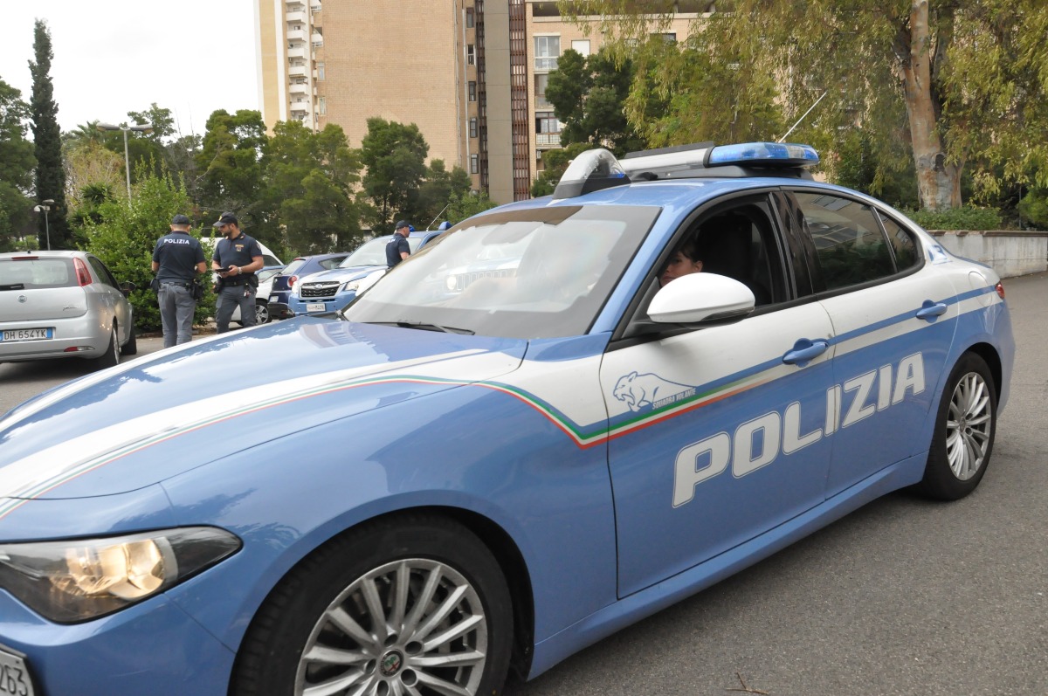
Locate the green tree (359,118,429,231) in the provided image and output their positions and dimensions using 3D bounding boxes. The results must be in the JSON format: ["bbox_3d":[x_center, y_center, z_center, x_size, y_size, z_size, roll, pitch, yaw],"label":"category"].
[{"bbox_3d":[-5.938,-6.640,36.147,3.300,7.760,3.200,-2,6,0],"label":"green tree"}]

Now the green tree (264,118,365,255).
[{"bbox_3d":[-8.262,-5.502,31.096,4.100,6.820,4.000,-2,6,0],"label":"green tree"}]

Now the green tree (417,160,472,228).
[{"bbox_3d":[-3.766,-6.010,37.000,3.200,6.000,3.200,-2,5,0],"label":"green tree"}]

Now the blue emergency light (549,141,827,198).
[{"bbox_3d":[0.535,-0.754,3.365,0.880,0.200,1.080,-9,8,-39],"label":"blue emergency light"}]

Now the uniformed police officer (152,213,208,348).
[{"bbox_3d":[-3.980,-0.648,9.101,0.600,1.780,0.400,-4,7,-13],"label":"uniformed police officer"}]

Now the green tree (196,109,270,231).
[{"bbox_3d":[-10.388,-5.327,28.000,3.200,6.500,3.200,-2,5,0],"label":"green tree"}]

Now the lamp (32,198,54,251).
[{"bbox_3d":[-26.254,-5.461,43.239,0.600,5.360,1.100,-7,8,-36],"label":"lamp"}]

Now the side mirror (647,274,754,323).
[{"bbox_3d":[0.494,-0.136,2.180,0.170,0.135,0.250,-9,8,-38],"label":"side mirror"}]

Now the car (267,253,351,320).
[{"bbox_3d":[-3.115,-1.274,15.908,4.060,1.446,1.720,-5,6,-37],"label":"car"}]

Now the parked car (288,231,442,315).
[{"bbox_3d":[-1.950,-1.240,14.070,1.800,1.750,4.580,2,8,34],"label":"parked car"}]

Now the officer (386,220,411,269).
[{"bbox_3d":[-1.975,-1.110,12.430,0.380,1.800,0.500,-5,6,-37],"label":"officer"}]

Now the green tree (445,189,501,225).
[{"bbox_3d":[-1.822,-4.049,28.000,2.200,3.300,2.200,-2,5,0],"label":"green tree"}]

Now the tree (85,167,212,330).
[{"bbox_3d":[-7.584,-1.978,15.803,2.600,3.230,2.500,-2,6,0],"label":"tree"}]

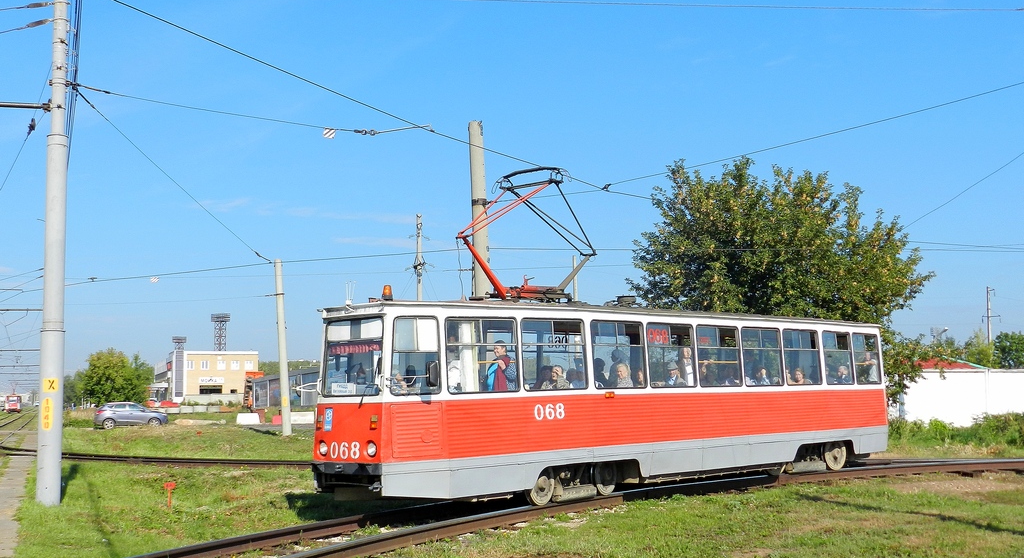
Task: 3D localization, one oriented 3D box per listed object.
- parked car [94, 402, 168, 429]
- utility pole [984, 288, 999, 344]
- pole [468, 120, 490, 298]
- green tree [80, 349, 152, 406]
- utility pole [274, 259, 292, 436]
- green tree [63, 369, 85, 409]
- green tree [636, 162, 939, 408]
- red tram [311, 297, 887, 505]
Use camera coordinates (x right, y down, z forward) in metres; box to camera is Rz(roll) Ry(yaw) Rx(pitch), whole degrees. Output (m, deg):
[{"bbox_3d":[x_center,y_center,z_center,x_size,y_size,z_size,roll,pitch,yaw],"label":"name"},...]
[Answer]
[{"bbox_3d":[-23.206,8.337,68.557,4.410,1.660,1.820,1,-6,-18],"label":"parked car"},{"bbox_3d":[61.590,8.061,144.797,1.900,14.254,0.700,1,-6,0],"label":"utility pole"},{"bbox_3d":[-0.785,0.329,27.608,0.440,8.612,0.440,-1,-6,0],"label":"pole"},{"bbox_3d":[-44.000,11.321,124.583,8.229,7.453,7.500,-1,-6,0],"label":"green tree"},{"bbox_3d":[-10.725,3.189,52.467,0.400,8.175,0.400,-4,-6,0],"label":"utility pole"},{"bbox_3d":[-58.391,14.939,149.374,3.336,5.810,3.500,-1,-6,0],"label":"green tree"},{"bbox_3d":[9.317,0.661,38.107,10.277,9.716,10.000,-1,-6,0],"label":"green tree"},{"bbox_3d":[2.957,2.352,21.917,15.100,3.220,2.600,4,-8,-44],"label":"red tram"}]

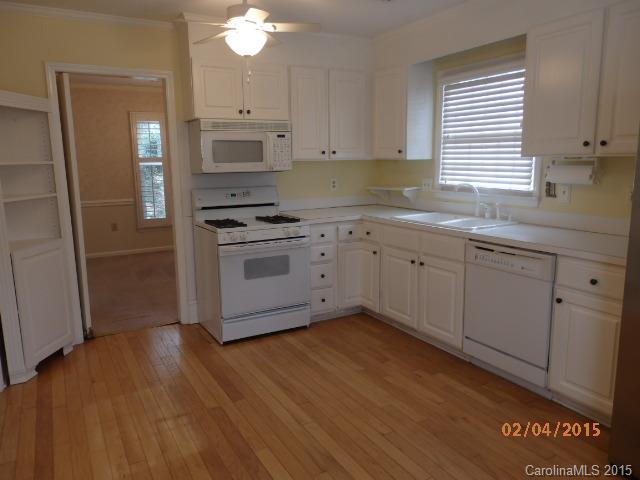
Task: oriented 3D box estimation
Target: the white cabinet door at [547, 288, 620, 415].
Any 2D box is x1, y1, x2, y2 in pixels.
[{"bbox_3d":[1.389,0.567,2.377,0.030,0.572,0.396,-6,11,-30],"label":"white cabinet door"}]

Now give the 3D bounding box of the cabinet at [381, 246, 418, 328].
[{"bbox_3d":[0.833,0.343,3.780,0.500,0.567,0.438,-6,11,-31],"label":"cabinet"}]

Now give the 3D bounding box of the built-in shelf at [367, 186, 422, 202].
[{"bbox_3d":[0.687,-0.450,4.497,0.200,0.135,0.630,-6,11,-29],"label":"built-in shelf"}]

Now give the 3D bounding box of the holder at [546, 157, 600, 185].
[{"bbox_3d":[1.556,-0.427,2.841,0.125,0.161,0.295,-6,11,-29],"label":"holder"}]

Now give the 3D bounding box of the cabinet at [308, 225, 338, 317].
[{"bbox_3d":[-0.125,0.230,4.183,0.300,0.830,0.610,-6,11,-29],"label":"cabinet"}]

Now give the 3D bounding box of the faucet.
[{"bbox_3d":[1.154,-0.299,3.583,0.220,0.255,0.055,-6,11,-31],"label":"faucet"}]

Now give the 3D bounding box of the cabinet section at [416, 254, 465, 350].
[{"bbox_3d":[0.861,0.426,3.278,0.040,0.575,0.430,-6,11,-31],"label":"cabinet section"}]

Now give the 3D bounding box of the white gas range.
[{"bbox_3d":[-0.566,0.161,3.856,0.760,1.170,0.670,-6,11,-29],"label":"white gas range"}]

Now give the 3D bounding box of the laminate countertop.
[{"bbox_3d":[0.816,-0.092,3.336,1.123,0.041,2.792,-6,11,-31],"label":"laminate countertop"}]

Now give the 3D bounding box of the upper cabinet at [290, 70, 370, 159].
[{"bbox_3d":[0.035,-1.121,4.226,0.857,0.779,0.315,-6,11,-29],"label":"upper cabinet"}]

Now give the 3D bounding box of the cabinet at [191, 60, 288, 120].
[{"bbox_3d":[-0.665,-1.163,3.701,0.780,0.425,0.332,-6,11,-31],"label":"cabinet"}]

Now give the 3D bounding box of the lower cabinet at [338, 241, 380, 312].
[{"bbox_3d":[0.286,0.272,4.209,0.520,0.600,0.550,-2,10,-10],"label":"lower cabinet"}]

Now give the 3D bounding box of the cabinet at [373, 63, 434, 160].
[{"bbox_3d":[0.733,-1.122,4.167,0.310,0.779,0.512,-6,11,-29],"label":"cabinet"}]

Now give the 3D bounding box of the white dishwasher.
[{"bbox_3d":[1.367,0.401,2.966,0.600,0.793,0.610,-6,11,-31],"label":"white dishwasher"}]

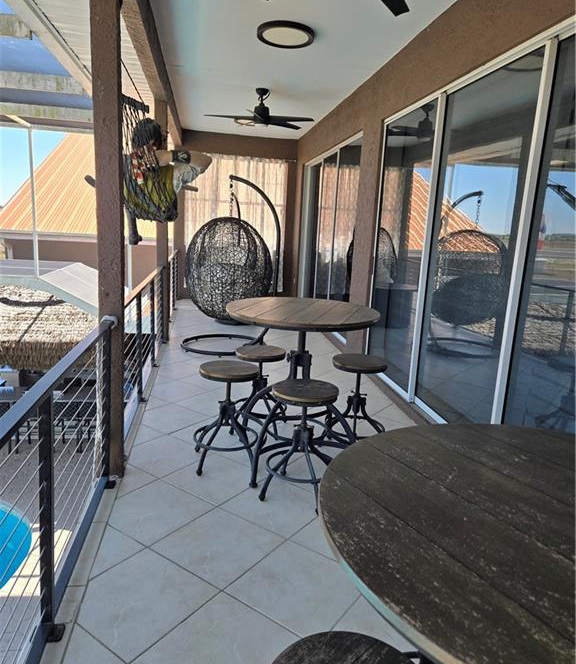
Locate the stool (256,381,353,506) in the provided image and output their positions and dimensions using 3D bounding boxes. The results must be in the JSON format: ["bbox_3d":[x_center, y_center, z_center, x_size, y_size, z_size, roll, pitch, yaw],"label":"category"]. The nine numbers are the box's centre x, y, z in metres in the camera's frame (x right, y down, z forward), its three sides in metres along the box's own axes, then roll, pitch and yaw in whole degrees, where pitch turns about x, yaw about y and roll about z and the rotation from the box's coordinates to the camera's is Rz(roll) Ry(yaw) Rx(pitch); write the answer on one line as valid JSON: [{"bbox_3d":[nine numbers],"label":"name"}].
[{"bbox_3d":[0.082,0.611,2.817,0.430,0.617,0.430,1,12,-10],"label":"stool"}]

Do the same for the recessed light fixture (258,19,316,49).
[{"bbox_3d":[-0.016,-2.418,4.168,0.465,0.058,0.465,3,12,-1],"label":"recessed light fixture"}]

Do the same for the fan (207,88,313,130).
[{"bbox_3d":[-0.302,-2.626,5.982,1.280,0.420,1.260,1,12,-10],"label":"fan"}]

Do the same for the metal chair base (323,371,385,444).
[{"bbox_3d":[0.501,0.499,3.674,0.430,0.530,0.430,1,12,-10],"label":"metal chair base"}]

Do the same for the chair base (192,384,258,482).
[{"bbox_3d":[-0.371,0.537,3.155,0.430,0.575,0.430,1,12,-10],"label":"chair base"}]

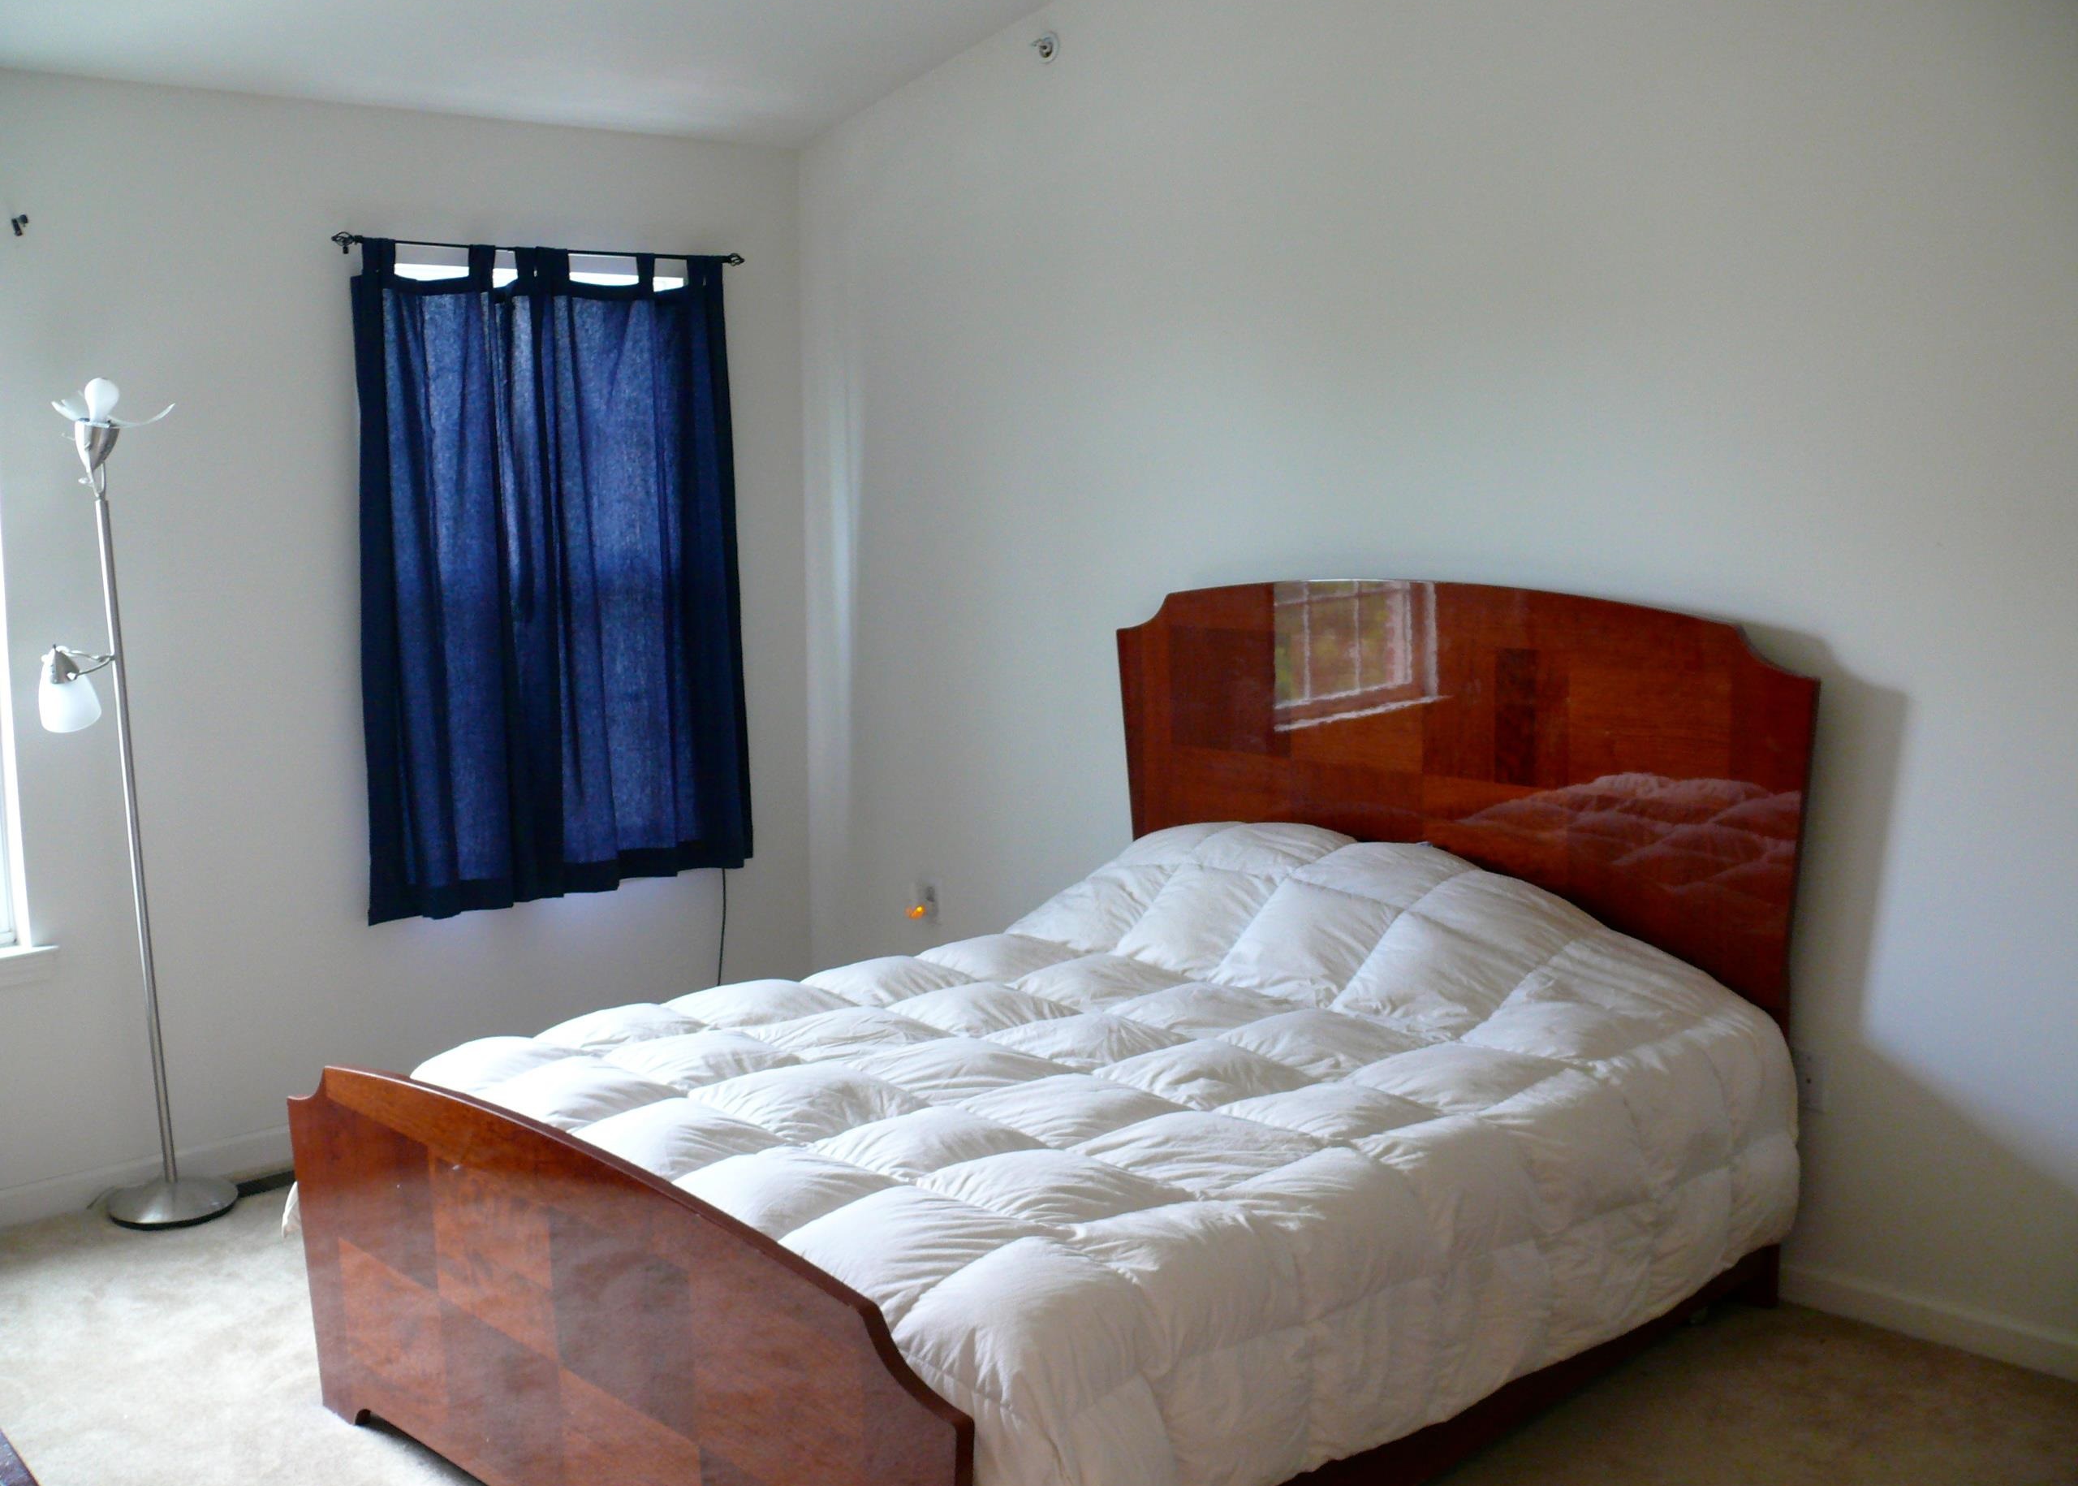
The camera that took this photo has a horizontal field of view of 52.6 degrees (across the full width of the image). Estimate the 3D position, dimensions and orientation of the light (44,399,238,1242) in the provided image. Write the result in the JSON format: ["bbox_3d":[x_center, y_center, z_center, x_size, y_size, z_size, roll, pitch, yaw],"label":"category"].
[{"bbox_3d":[-1.905,0.132,4.446,0.300,1.778,0.270,-8,11,-43],"label":"light"}]

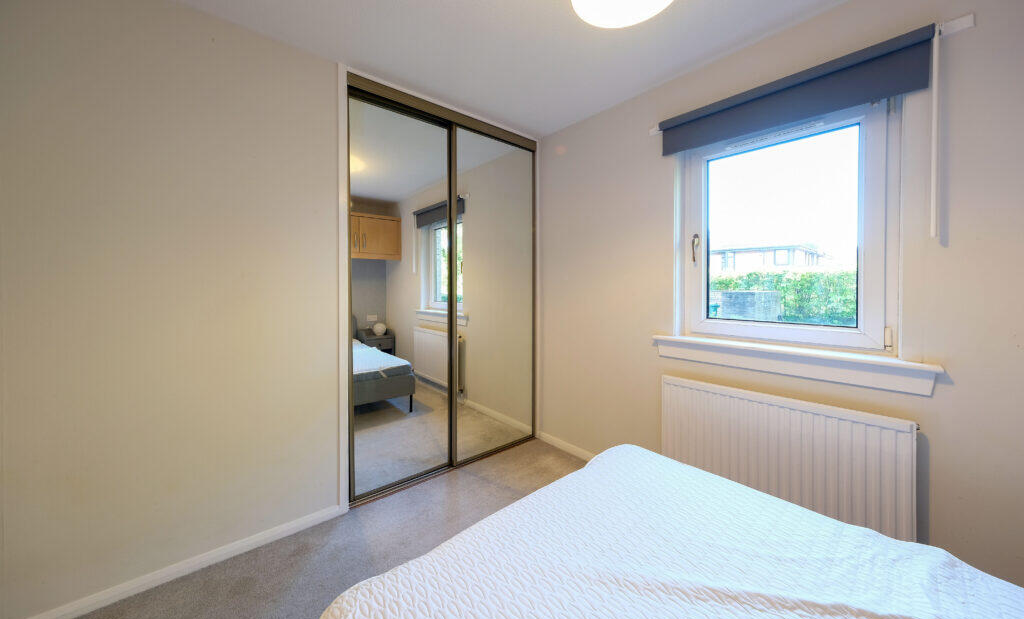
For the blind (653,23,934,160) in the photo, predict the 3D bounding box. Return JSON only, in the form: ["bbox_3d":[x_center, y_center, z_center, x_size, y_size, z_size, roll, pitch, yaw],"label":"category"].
[{"bbox_3d":[1.222,-0.973,1.644,0.065,0.203,1.025,-2,3,-42],"label":"blind"}]

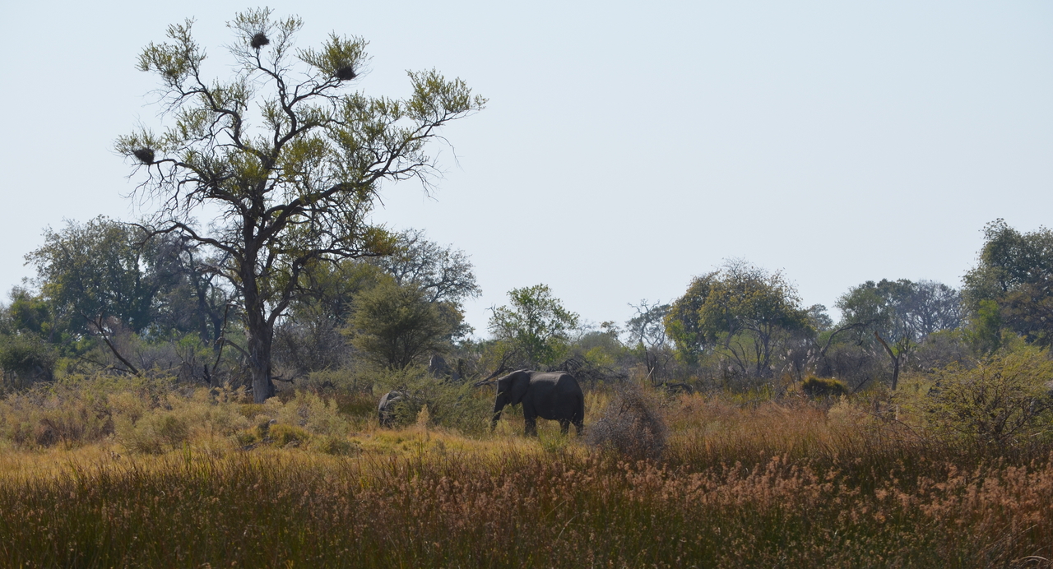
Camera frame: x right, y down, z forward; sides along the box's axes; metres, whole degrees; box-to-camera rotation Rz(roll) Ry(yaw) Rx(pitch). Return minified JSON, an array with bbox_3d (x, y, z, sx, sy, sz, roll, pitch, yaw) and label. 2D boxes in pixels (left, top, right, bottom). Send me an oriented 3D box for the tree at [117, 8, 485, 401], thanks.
[{"bbox_3d":[-9.686,-3.358,262.000,15.751,16.947,14.200,0,-1,0],"label":"tree"}]

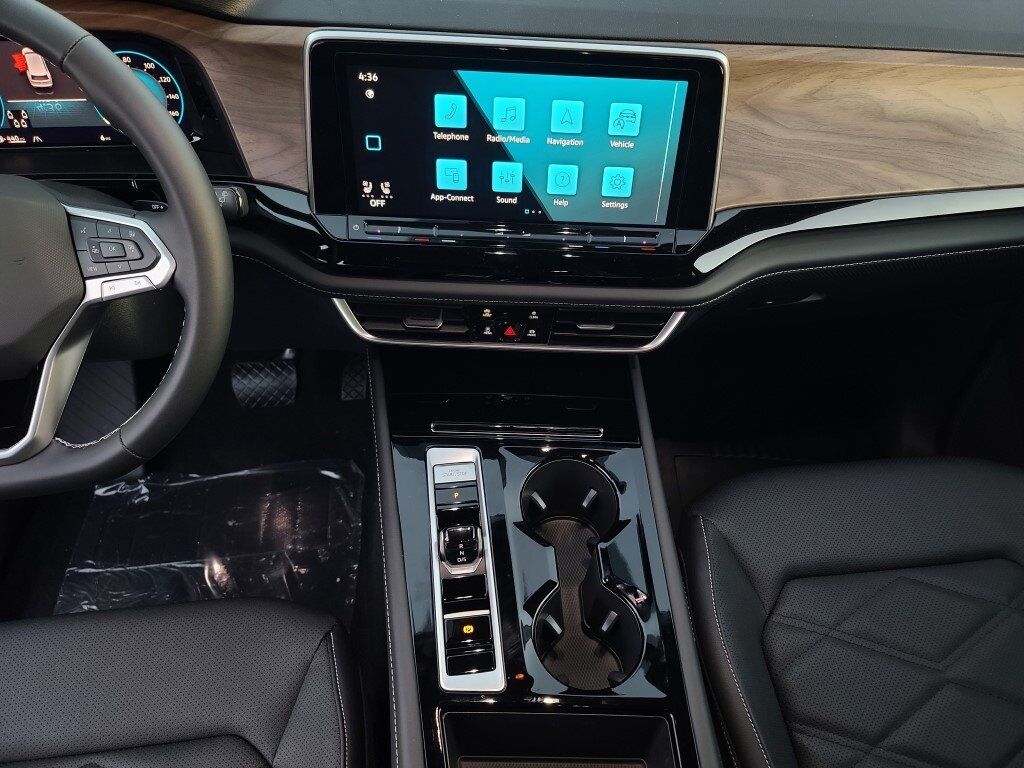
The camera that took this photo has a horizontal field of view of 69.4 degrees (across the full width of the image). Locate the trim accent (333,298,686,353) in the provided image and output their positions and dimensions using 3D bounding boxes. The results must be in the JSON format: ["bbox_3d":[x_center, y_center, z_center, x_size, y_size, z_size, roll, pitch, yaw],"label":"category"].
[{"bbox_3d":[-0.002,-0.055,0.692,0.335,0.050,0.030,3,45,0],"label":"trim accent"}]

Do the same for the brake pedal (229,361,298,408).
[{"bbox_3d":[-0.378,0.001,1.125,0.100,0.067,0.035,3,13,0],"label":"brake pedal"}]

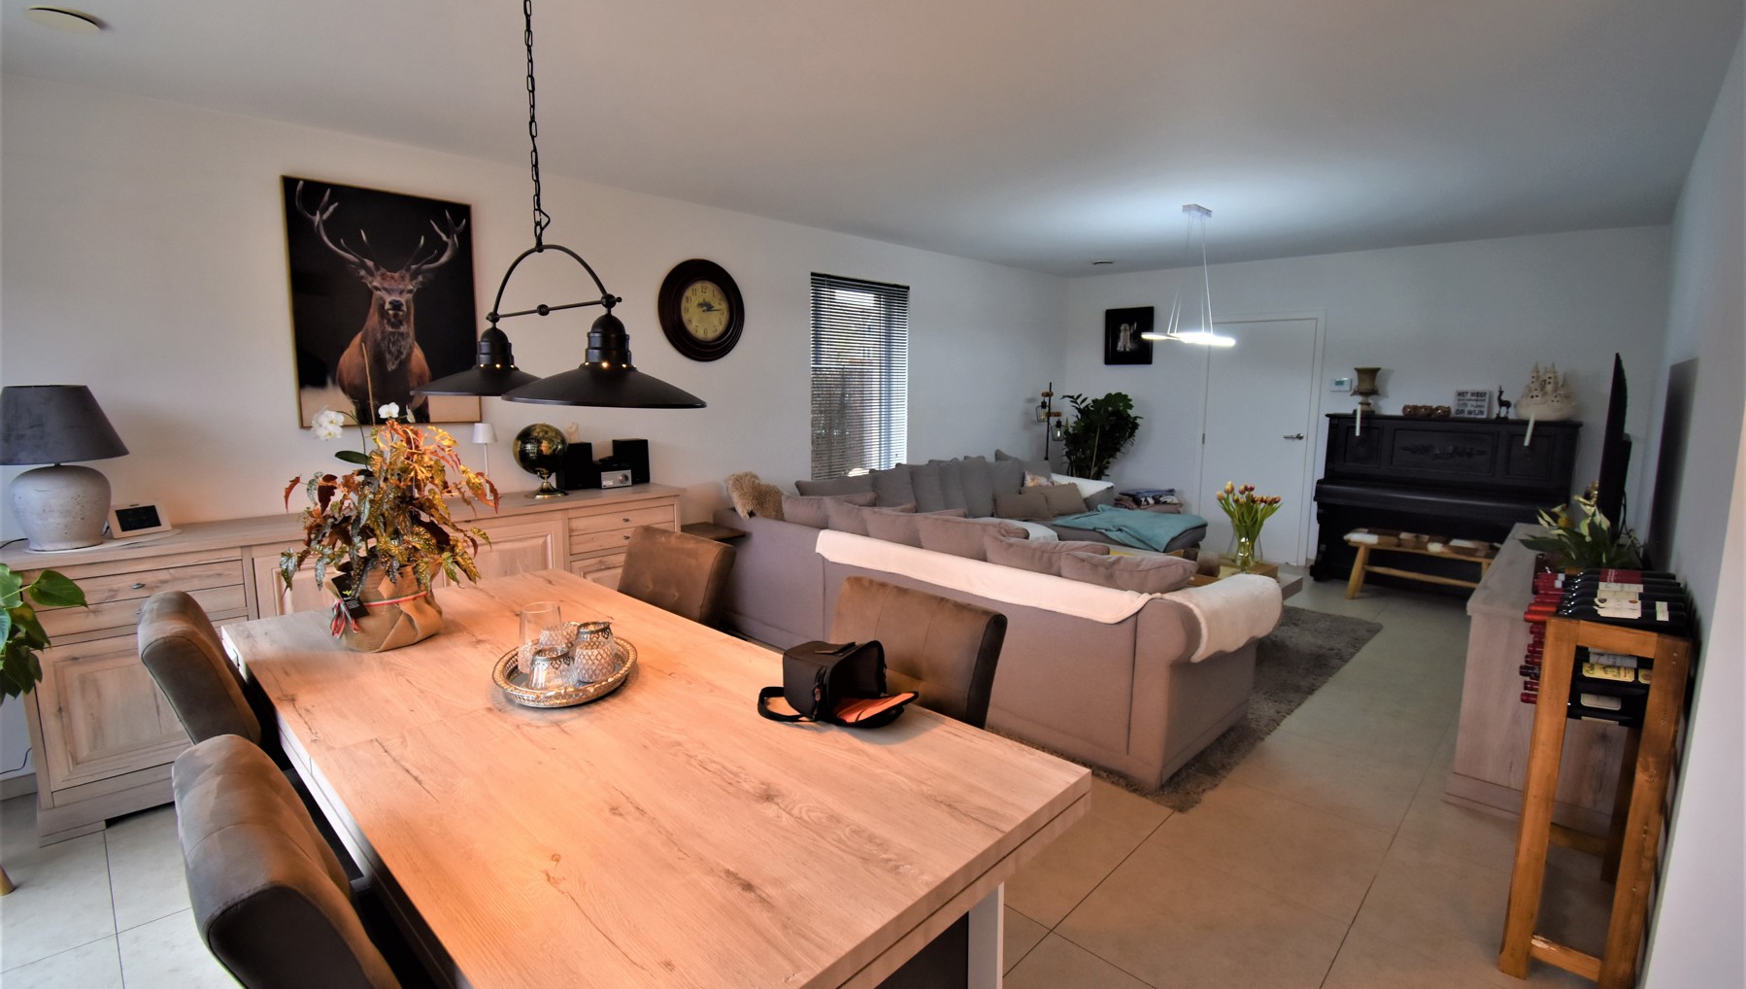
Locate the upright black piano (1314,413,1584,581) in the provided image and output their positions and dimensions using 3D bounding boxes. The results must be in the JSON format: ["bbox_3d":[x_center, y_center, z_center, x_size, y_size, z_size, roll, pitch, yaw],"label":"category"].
[{"bbox_3d":[4.169,0.113,5.416,0.610,1.310,1.460,-7,11,-40],"label":"upright black piano"}]

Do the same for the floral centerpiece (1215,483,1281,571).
[{"bbox_3d":[2.334,0.207,4.540,0.340,0.510,0.340,0,9,-2],"label":"floral centerpiece"}]

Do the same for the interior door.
[{"bbox_3d":[3.412,-0.478,6.508,0.865,2.090,0.060,9,12,44],"label":"interior door"}]

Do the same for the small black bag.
[{"bbox_3d":[-0.082,0.435,1.736,0.330,0.145,0.250,8,12,43],"label":"small black bag"}]

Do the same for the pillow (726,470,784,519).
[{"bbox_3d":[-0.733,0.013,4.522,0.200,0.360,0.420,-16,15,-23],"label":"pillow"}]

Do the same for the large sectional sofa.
[{"bbox_3d":[1.244,0.405,4.774,3.050,0.870,3.250,8,12,43],"label":"large sectional sofa"}]

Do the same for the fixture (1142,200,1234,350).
[{"bbox_3d":[1.965,-1.337,4.461,0.260,0.800,1.000,9,12,44],"label":"fixture"}]

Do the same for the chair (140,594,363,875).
[{"bbox_3d":[-1.460,0.732,1.917,0.500,0.950,0.600,9,12,44],"label":"chair"}]

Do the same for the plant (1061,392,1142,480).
[{"bbox_3d":[2.208,-0.249,7.116,0.720,1.430,0.720,9,12,44],"label":"plant"}]

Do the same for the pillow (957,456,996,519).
[{"bbox_3d":[0.835,-0.060,5.861,0.460,0.480,0.170,-8,-3,-45],"label":"pillow"}]

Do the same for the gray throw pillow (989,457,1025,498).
[{"bbox_3d":[1.120,-0.058,6.175,0.440,0.450,0.170,-6,11,-36],"label":"gray throw pillow"}]

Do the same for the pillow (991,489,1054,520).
[{"bbox_3d":[1.226,0.096,6.000,0.480,0.280,0.150,1,-10,1],"label":"pillow"}]

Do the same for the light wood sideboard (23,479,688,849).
[{"bbox_3d":[-2.006,0.532,3.288,0.480,0.937,2.350,9,12,44],"label":"light wood sideboard"}]

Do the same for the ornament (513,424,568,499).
[{"bbox_3d":[-1.740,-0.144,3.834,0.270,0.380,0.270,0,9,-2],"label":"ornament"}]

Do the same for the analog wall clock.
[{"bbox_3d":[-1.005,-1.108,4.380,0.070,0.600,0.600,9,12,44],"label":"analog wall clock"}]

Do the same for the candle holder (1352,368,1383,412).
[{"bbox_3d":[3.820,-0.777,5.637,0.220,0.360,0.220,8,12,43],"label":"candle holder"}]

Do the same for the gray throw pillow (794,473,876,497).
[{"bbox_3d":[-0.247,0.138,4.821,0.580,0.480,0.180,-8,-3,-45],"label":"gray throw pillow"}]

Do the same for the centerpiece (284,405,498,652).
[{"bbox_3d":[-1.344,0.122,2.147,0.500,0.620,0.500,0,9,-2],"label":"centerpiece"}]

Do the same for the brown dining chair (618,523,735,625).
[{"bbox_3d":[-0.926,0.644,2.738,0.490,0.960,0.610,7,11,39],"label":"brown dining chair"}]

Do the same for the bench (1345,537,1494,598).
[{"bbox_3d":[3.864,0.594,5.121,0.300,0.440,0.920,-7,11,-42],"label":"bench"}]

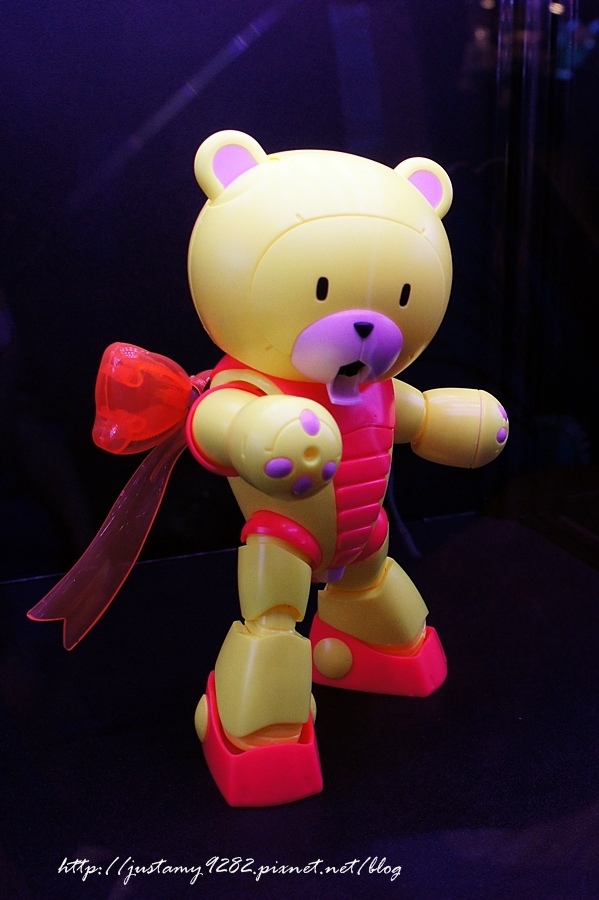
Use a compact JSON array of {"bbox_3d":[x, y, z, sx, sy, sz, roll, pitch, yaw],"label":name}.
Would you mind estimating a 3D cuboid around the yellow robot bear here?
[{"bbox_3d":[0.008,0.002,0.160,0.070,0.130,0.059,-16,21,-40],"label":"yellow robot bear"}]

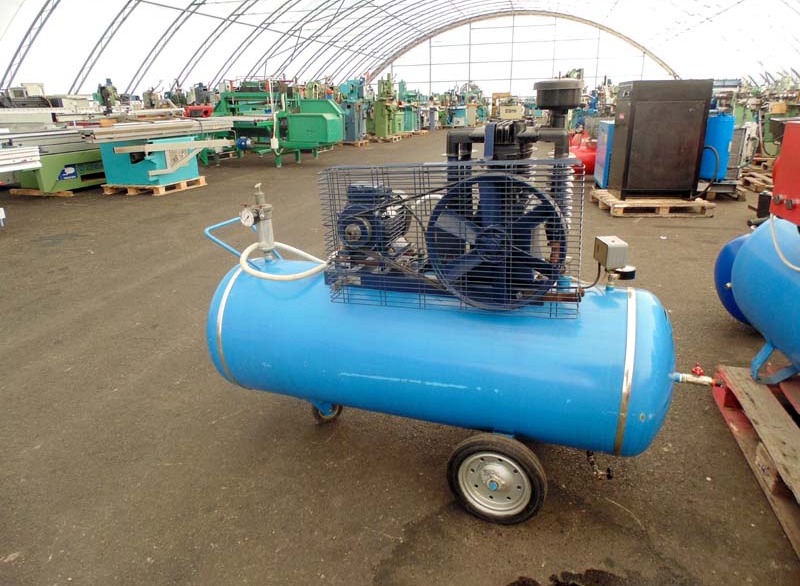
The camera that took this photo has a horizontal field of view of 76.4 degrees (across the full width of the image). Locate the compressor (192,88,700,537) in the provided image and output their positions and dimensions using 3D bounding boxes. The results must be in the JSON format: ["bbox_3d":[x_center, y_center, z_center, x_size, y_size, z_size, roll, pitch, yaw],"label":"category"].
[{"bbox_3d":[0.052,-0.006,1.937,1.890,1.450,0.620,7,23,20],"label":"compressor"}]

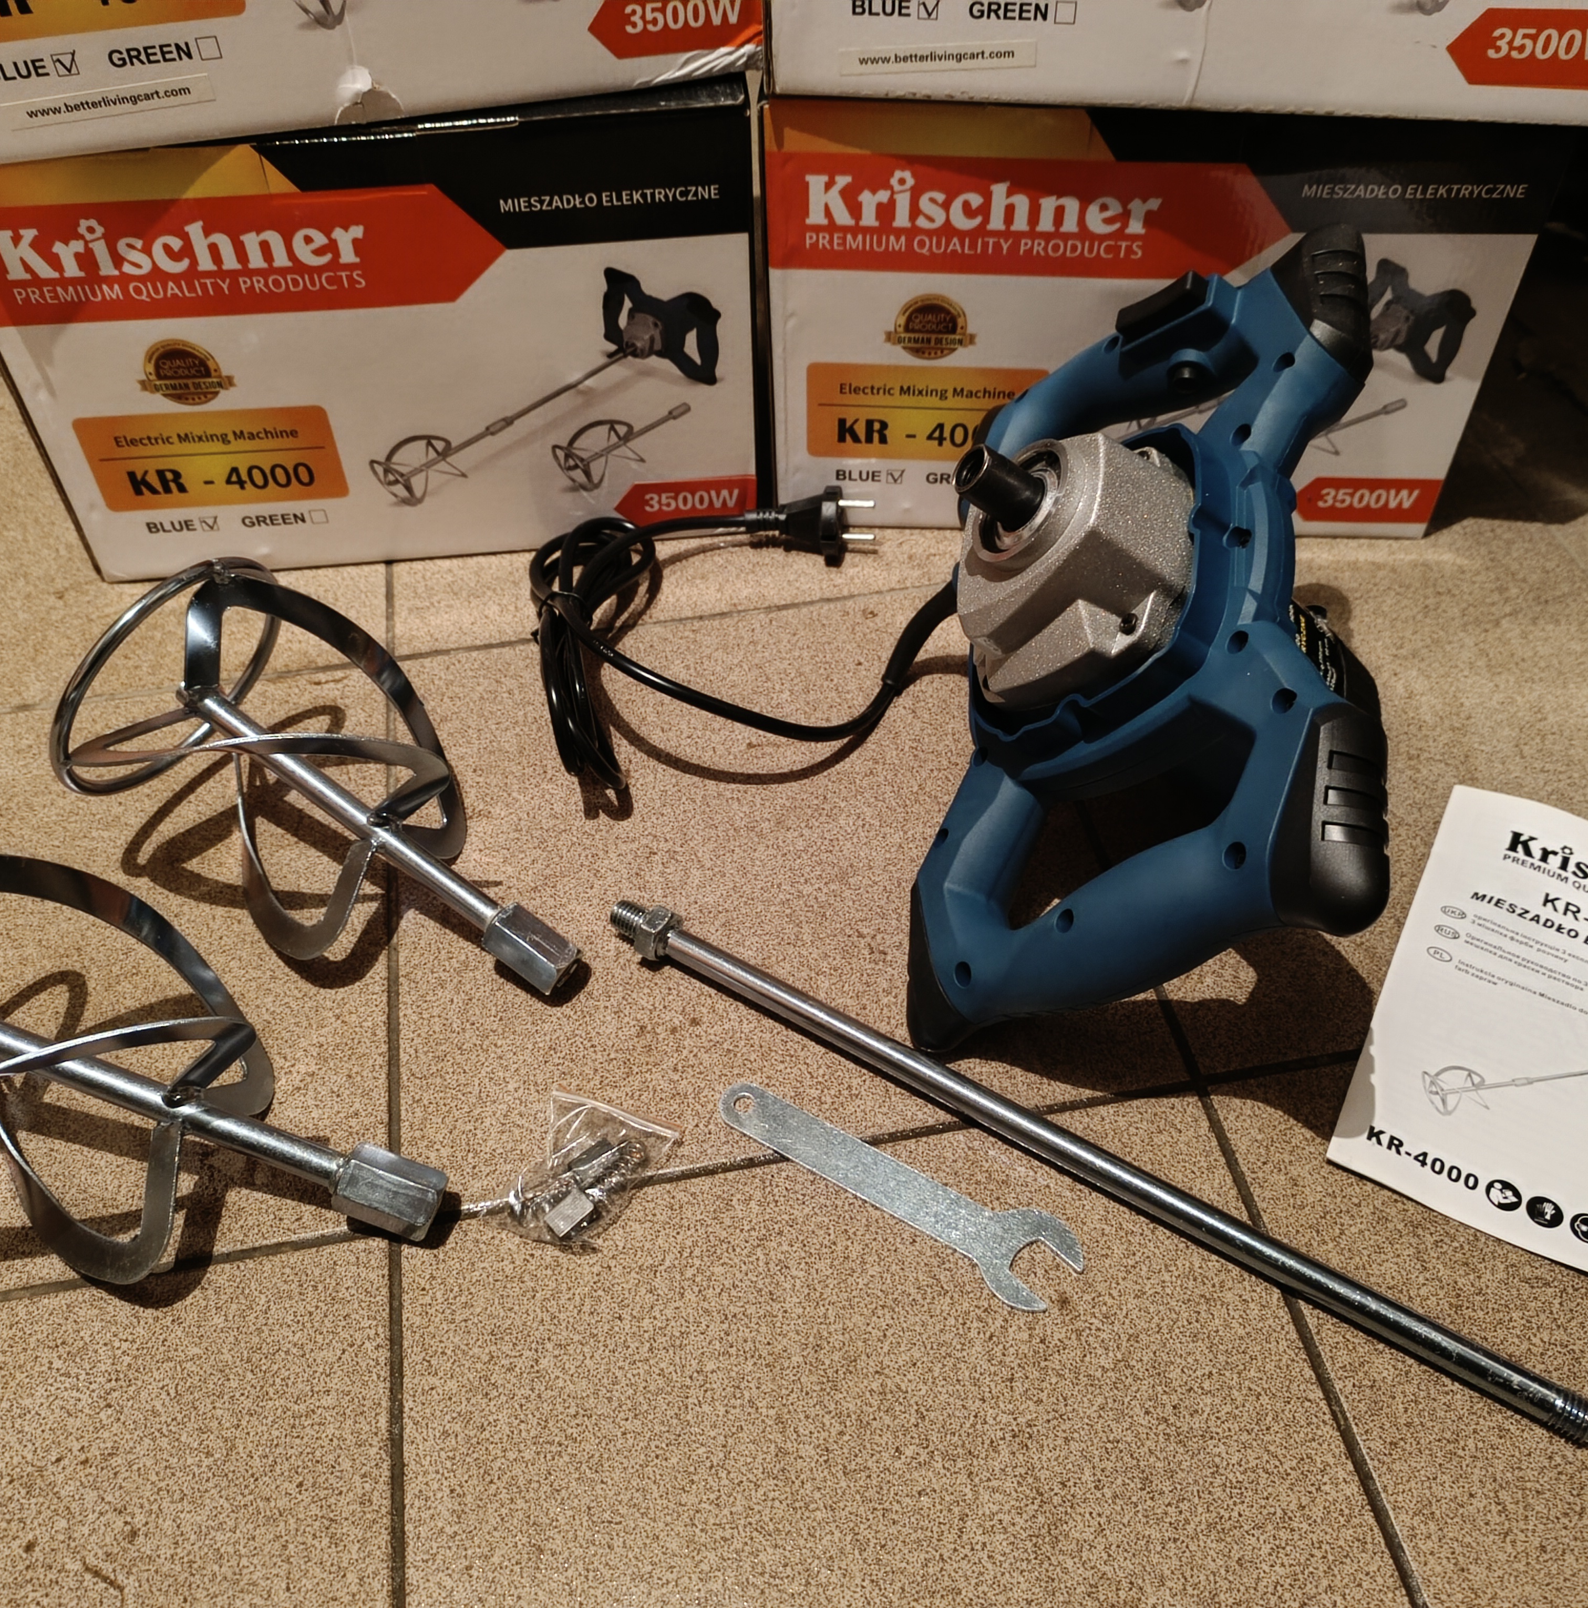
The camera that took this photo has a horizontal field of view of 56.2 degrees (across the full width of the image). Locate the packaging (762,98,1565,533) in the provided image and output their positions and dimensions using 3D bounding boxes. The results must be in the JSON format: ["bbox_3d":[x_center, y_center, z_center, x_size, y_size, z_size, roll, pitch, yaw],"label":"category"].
[{"bbox_3d":[0.167,-0.312,0.791,0.344,0.222,0.250,2,49,2],"label":"packaging"}]

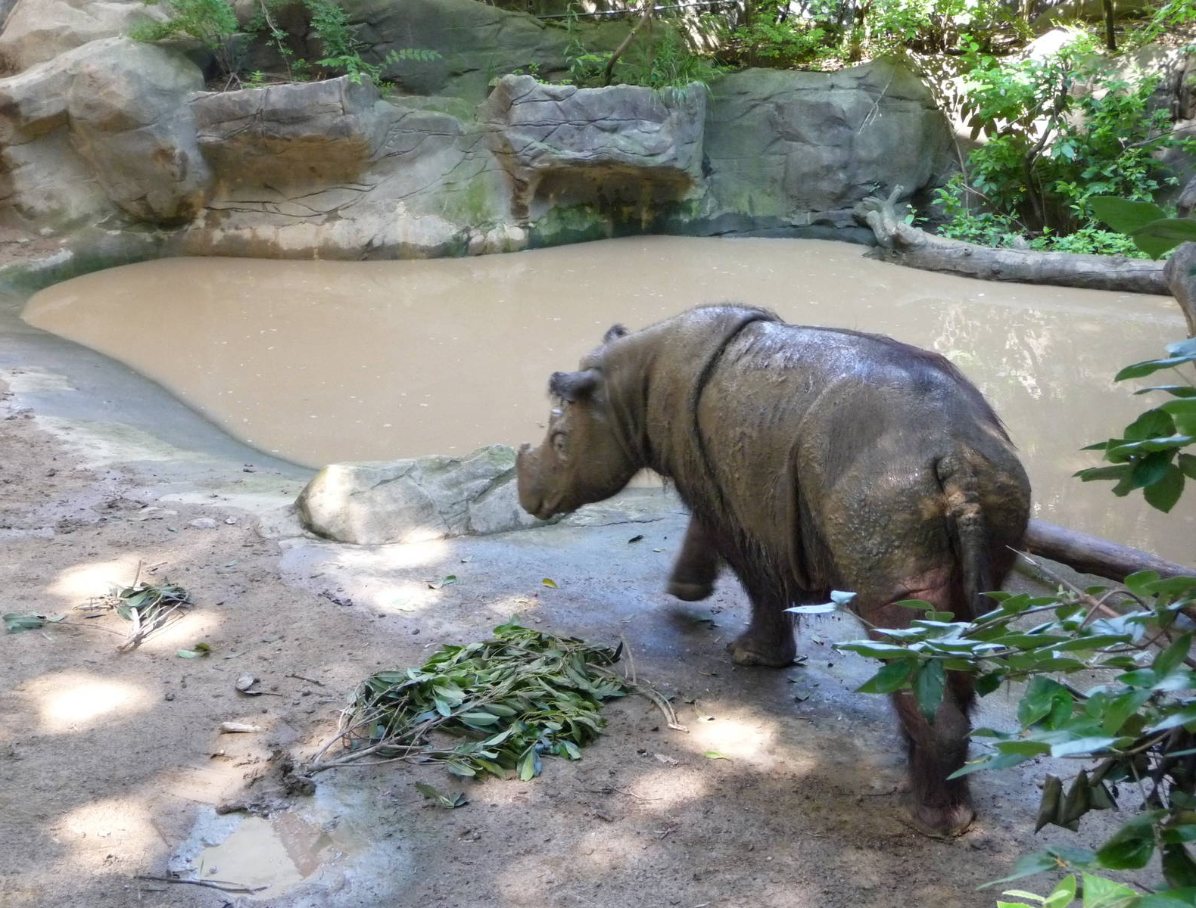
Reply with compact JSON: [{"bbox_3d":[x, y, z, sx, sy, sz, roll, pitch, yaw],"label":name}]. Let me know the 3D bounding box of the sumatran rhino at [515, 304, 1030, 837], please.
[{"bbox_3d":[0.570,0.175,6.866,0.855,1.310,2.256,-10,18,-33],"label":"sumatran rhino"}]

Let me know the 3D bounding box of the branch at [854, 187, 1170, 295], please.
[{"bbox_3d":[3.319,-1.712,15.966,2.665,0.580,0.420,13,20,39],"label":"branch"}]

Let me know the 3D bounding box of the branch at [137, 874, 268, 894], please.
[{"bbox_3d":[-1.102,1.184,5.602,0.397,0.020,0.069,2,15,6],"label":"branch"}]

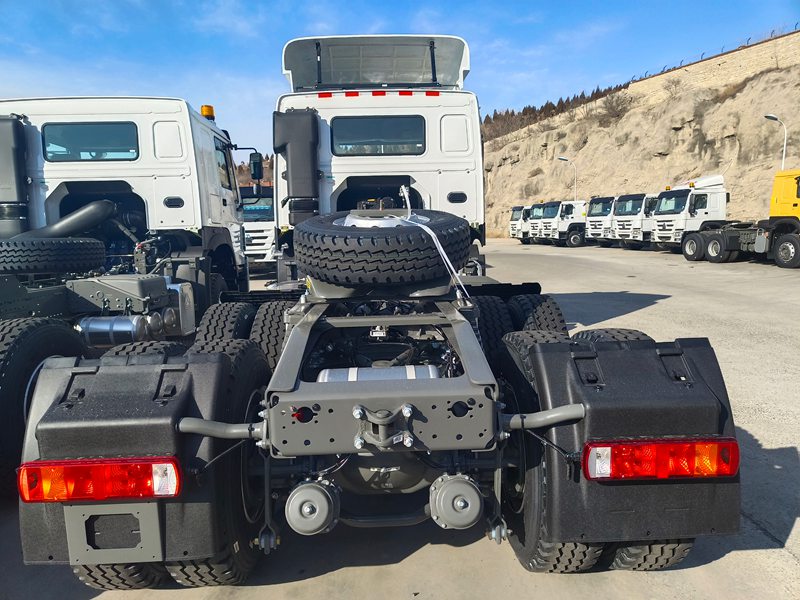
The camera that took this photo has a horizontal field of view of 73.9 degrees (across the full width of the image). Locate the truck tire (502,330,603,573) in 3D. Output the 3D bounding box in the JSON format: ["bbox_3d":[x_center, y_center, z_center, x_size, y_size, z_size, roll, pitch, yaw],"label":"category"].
[{"bbox_3d":[0.671,0.689,2.541,0.300,1.078,1.078,-1,8,-2],"label":"truck tire"}]

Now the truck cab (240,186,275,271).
[{"bbox_3d":[-5.141,-2.659,20.735,2.450,3.000,6.600,-2,8,-3],"label":"truck cab"}]

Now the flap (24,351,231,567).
[{"bbox_3d":[-0.963,0.548,1.865,0.660,0.690,0.380,-1,8,-2],"label":"flap"}]

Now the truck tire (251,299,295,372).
[{"bbox_3d":[-0.849,0.539,3.907,0.300,1.078,1.078,-1,8,-2],"label":"truck tire"}]

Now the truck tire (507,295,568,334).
[{"bbox_3d":[0.976,0.492,3.958,0.300,1.078,1.078,-1,8,-2],"label":"truck tire"}]

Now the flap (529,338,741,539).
[{"bbox_3d":[0.856,0.501,1.917,0.660,0.690,0.380,-1,8,-2],"label":"flap"}]

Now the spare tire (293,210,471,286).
[{"bbox_3d":[-0.105,-0.348,3.297,1.078,0.290,1.078,-1,17,-2],"label":"spare tire"}]

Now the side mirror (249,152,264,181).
[{"bbox_3d":[-2.090,-1.951,7.750,0.200,0.400,0.120,-1,8,5],"label":"side mirror"}]

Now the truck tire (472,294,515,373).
[{"bbox_3d":[0.627,0.501,3.948,0.300,1.078,1.078,-1,8,-2],"label":"truck tire"}]

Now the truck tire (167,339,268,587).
[{"bbox_3d":[-0.804,0.727,2.500,0.300,1.078,1.078,-1,8,-2],"label":"truck tire"}]

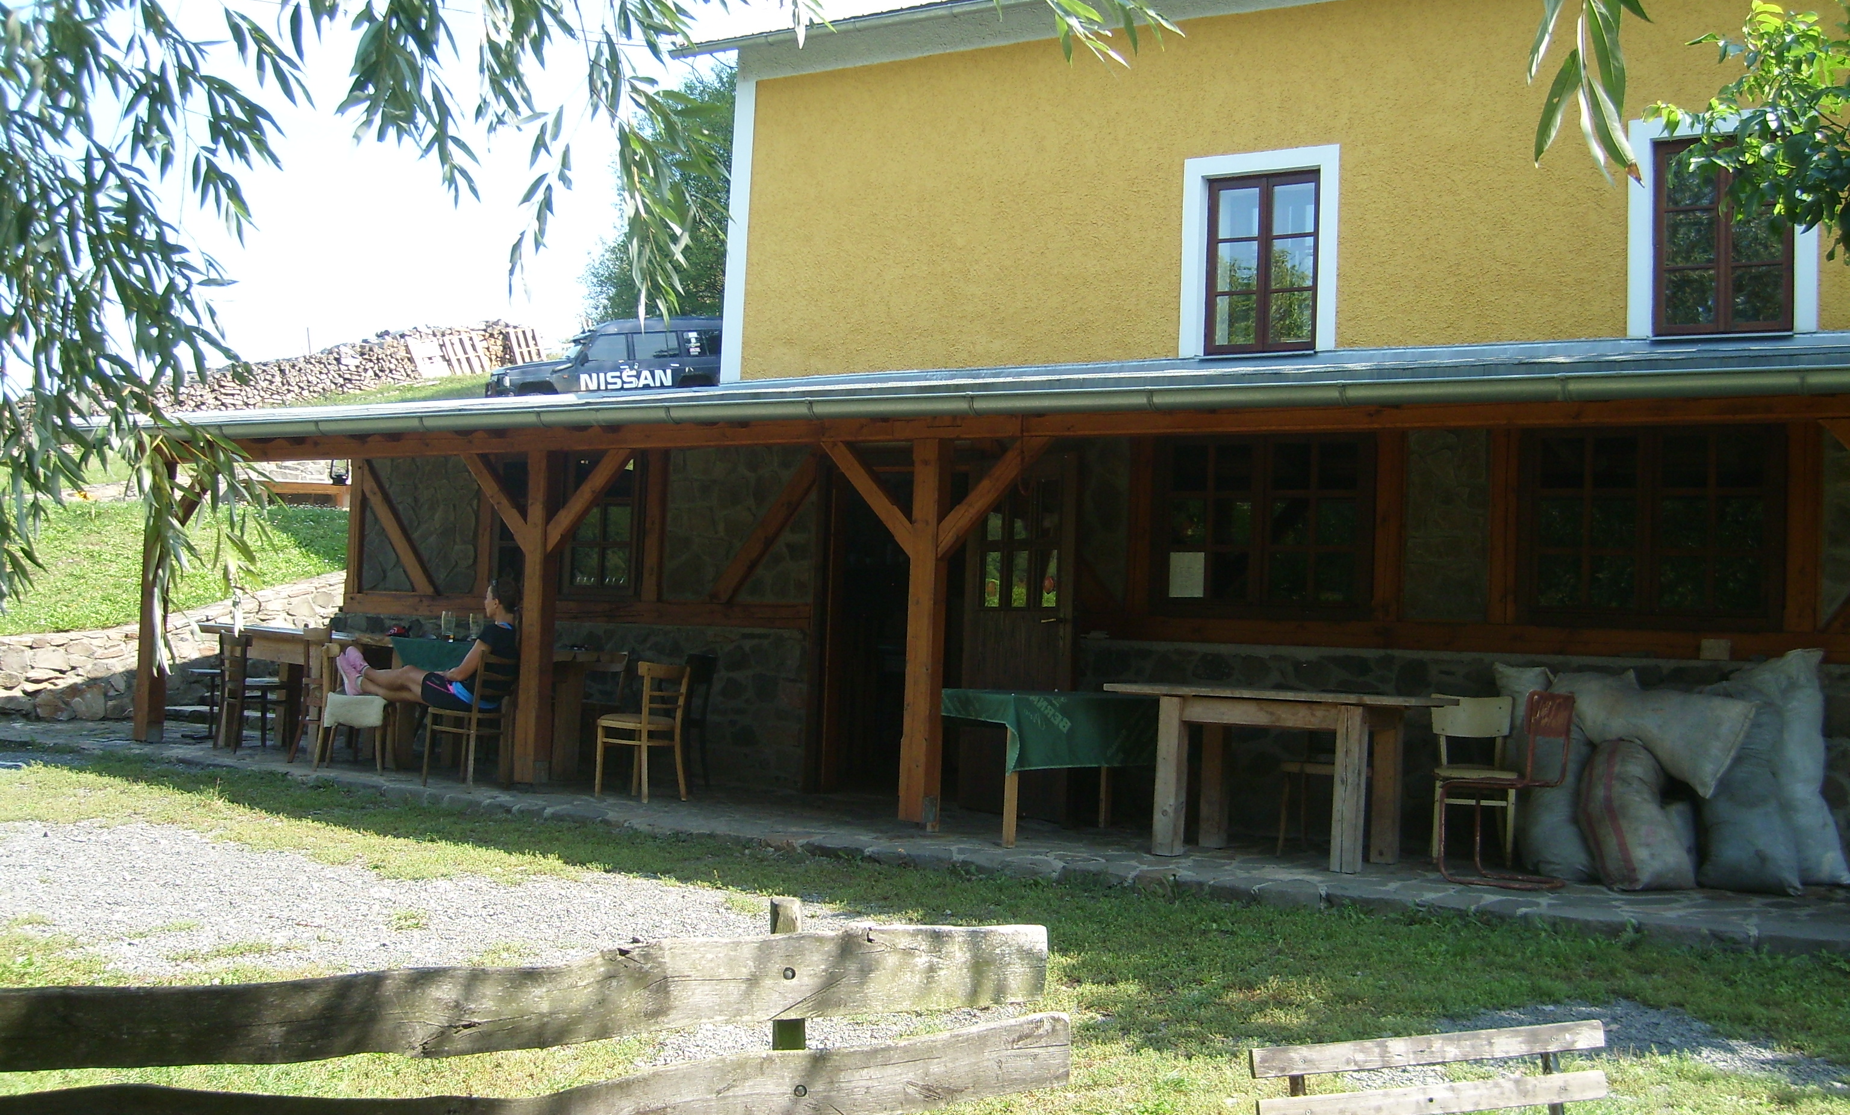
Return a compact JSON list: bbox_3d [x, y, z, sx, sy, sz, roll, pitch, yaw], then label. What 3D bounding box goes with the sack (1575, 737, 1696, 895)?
[{"bbox_3d":[3.236,1.147,8.477,0.480,0.670,0.380,1,-3,29],"label":"sack"}]

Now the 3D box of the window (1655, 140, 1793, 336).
[{"bbox_3d":[5.368,-2.166,12.582,0.882,1.355,0.120,1,-3,29],"label":"window"}]

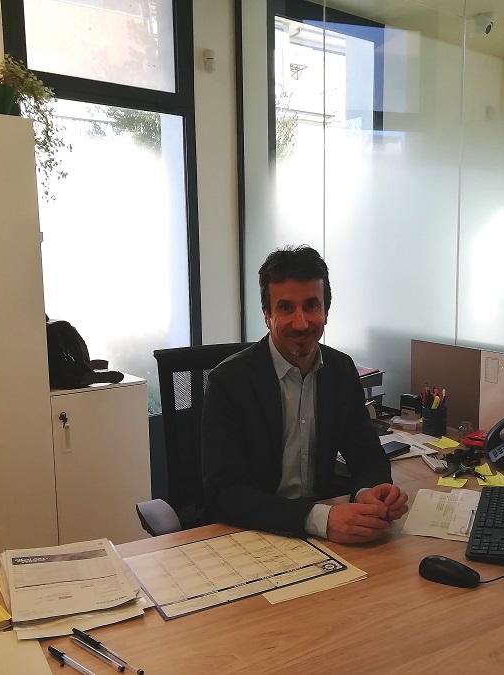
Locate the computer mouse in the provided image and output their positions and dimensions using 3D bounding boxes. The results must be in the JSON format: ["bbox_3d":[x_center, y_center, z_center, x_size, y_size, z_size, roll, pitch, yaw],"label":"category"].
[{"bbox_3d":[0.395,0.469,1.351,0.117,0.037,0.063,3,9,23],"label":"computer mouse"}]

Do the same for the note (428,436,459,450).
[{"bbox_3d":[0.638,0.353,2.251,0.080,0.016,0.080,4,9,30],"label":"note"}]

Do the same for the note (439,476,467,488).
[{"bbox_3d":[0.564,0.407,1.903,0.076,0.006,0.074,3,9,25],"label":"note"}]

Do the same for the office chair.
[{"bbox_3d":[0.049,0.604,1.870,0.630,1.110,0.650,-5,9,-28],"label":"office chair"}]

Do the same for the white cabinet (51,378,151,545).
[{"bbox_3d":[-0.797,0.586,3.201,0.463,0.798,0.440,-7,10,-39],"label":"white cabinet"}]

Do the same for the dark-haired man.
[{"bbox_3d":[0.144,0.479,1.709,0.530,1.400,0.700,-4,8,-21],"label":"dark-haired man"}]

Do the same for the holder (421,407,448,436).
[{"bbox_3d":[0.657,0.288,2.430,0.084,0.095,0.084,2,8,15],"label":"holder"}]

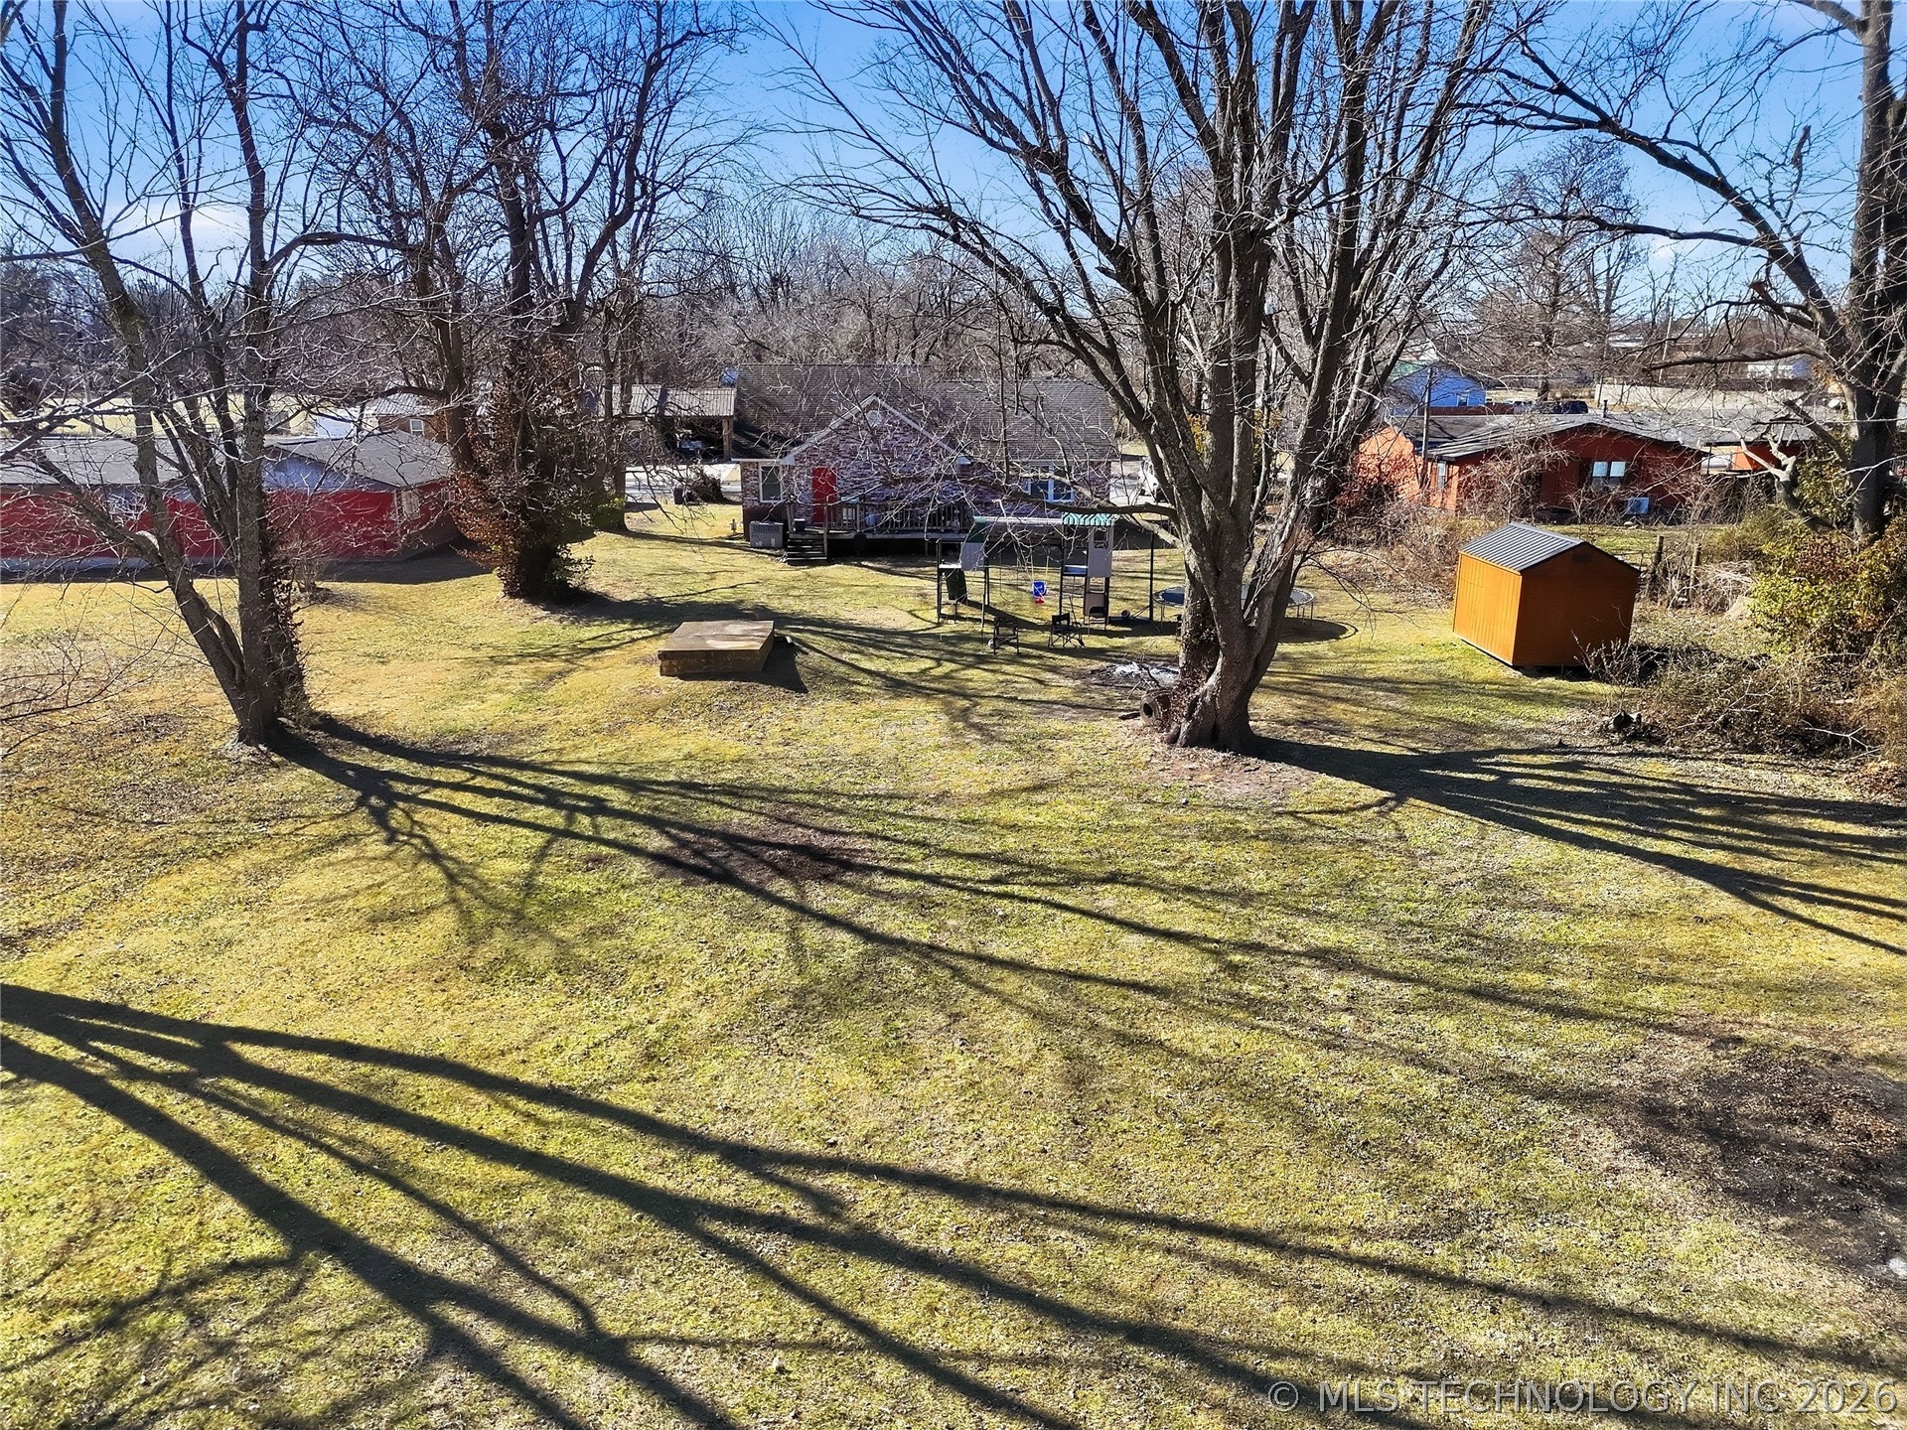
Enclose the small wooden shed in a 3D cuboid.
[{"bbox_3d":[13.165,-2.740,29.586,2.520,2.675,3.540,0,15,0],"label":"small wooden shed"}]

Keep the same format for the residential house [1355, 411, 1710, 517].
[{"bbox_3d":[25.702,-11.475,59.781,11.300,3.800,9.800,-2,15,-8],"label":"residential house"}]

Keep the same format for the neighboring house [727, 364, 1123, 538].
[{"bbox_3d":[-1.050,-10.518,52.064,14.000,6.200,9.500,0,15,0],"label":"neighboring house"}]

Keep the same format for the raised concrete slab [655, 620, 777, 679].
[{"bbox_3d":[-5.145,-1.507,29.213,2.087,0.490,3.174,-1,15,-2],"label":"raised concrete slab"}]

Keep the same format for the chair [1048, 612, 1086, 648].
[{"bbox_3d":[2.608,-2.010,30.433,0.660,0.820,0.580,-12,19,-37],"label":"chair"}]

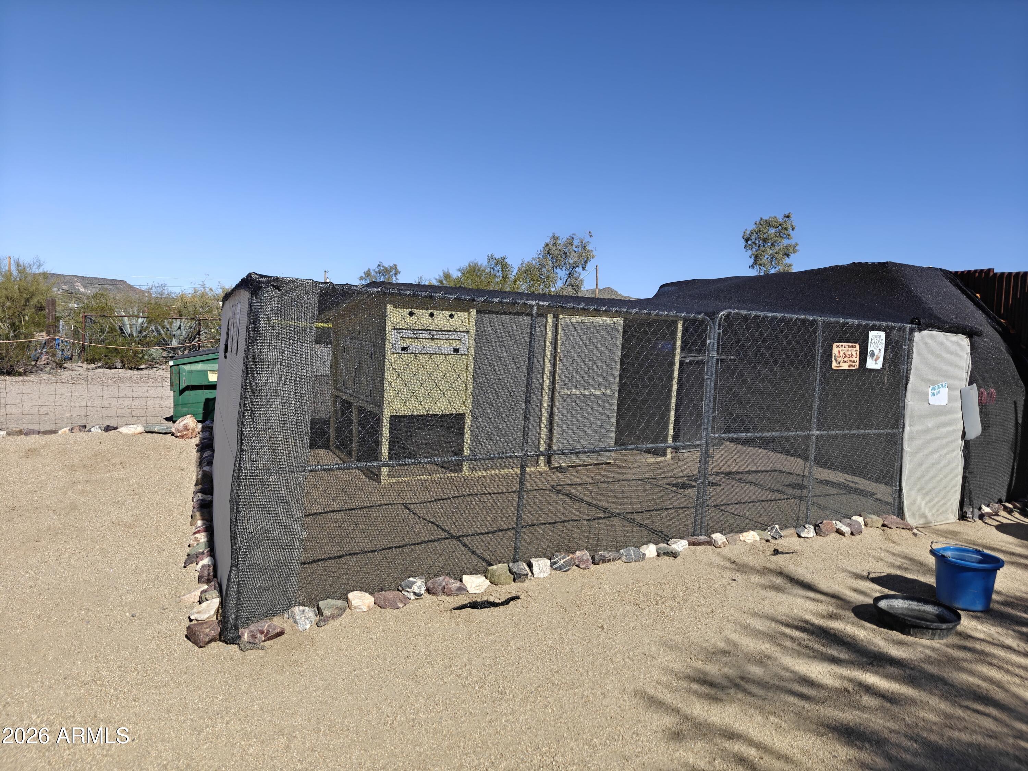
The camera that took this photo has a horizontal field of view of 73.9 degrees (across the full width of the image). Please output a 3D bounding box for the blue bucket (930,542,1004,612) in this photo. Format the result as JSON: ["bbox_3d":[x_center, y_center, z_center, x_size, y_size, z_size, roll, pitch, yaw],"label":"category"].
[{"bbox_3d":[2.420,1.037,3.649,0.330,0.280,0.310,-1,5,-33],"label":"blue bucket"}]

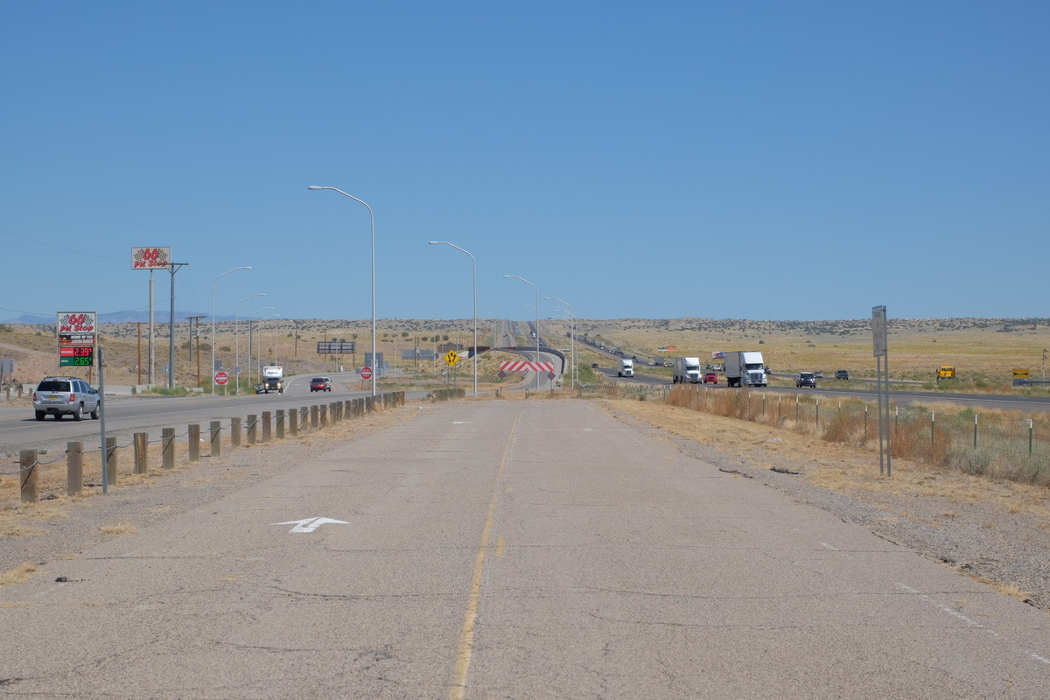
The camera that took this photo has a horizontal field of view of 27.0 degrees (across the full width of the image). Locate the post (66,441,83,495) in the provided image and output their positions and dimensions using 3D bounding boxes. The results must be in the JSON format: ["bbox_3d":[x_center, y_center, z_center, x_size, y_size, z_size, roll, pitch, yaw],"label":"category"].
[{"bbox_3d":[-6.391,1.697,31.100,0.180,0.760,0.180,0,0,1],"label":"post"}]

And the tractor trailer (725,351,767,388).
[{"bbox_3d":[26.000,2.290,258.000,2.600,4.110,21.300,0,-1,-1],"label":"tractor trailer"}]

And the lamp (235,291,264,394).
[{"bbox_3d":[-32.849,-0.679,262.000,3.750,12.100,0.350,0,0,-5],"label":"lamp"}]

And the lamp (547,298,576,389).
[{"bbox_3d":[4.646,-0.885,290.000,3.750,12.100,0.350,0,0,5],"label":"lamp"}]

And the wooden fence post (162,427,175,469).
[{"bbox_3d":[-7.048,1.954,43.300,0.207,0.800,0.207,0,-1,0],"label":"wooden fence post"}]

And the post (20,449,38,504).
[{"bbox_3d":[-7.048,1.798,31.100,0.207,0.760,0.207,0,-1,0],"label":"post"}]

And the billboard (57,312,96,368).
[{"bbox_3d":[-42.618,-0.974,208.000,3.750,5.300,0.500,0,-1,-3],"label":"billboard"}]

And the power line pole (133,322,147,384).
[{"bbox_3d":[-50.232,0.702,285.000,2.450,8.500,0.350,0,0,3],"label":"power line pole"}]

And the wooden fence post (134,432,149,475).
[{"bbox_3d":[-7.052,1.906,40.200,0.207,0.770,0.207,0,-1,0],"label":"wooden fence post"}]

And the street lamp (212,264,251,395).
[{"bbox_3d":[-27.974,-1.831,208.000,3.850,12.100,0.350,0,-1,0],"label":"street lamp"}]

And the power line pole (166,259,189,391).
[{"bbox_3d":[-34.253,-2.343,213.000,3.050,12.300,0.420,0,-1,0],"label":"power line pole"}]

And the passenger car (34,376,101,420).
[{"bbox_3d":[-18.697,1.981,89.500,1.860,1.790,4.620,0,0,2],"label":"passenger car"}]

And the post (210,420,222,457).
[{"bbox_3d":[-6.260,1.809,44.300,0.180,0.720,0.180,0,0,1],"label":"post"}]

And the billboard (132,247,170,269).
[{"bbox_3d":[-38.373,-9.421,225.000,4.050,2.280,0.600,0,0,5],"label":"billboard"}]

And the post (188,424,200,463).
[{"bbox_3d":[-6.286,1.774,41.600,0.180,0.720,0.180,0,0,1],"label":"post"}]

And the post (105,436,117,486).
[{"bbox_3d":[-6.989,1.882,36.900,0.207,0.790,0.207,0,-1,0],"label":"post"}]

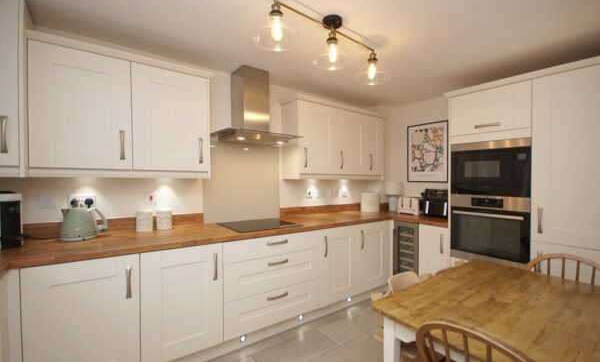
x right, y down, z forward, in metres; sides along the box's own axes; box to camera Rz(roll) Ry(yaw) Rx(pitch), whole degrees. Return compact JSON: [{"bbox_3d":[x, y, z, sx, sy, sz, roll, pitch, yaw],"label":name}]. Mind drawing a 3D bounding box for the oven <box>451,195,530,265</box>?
[{"bbox_3d":[1.843,0.432,2.313,0.560,0.598,0.590,0,0,-34],"label":"oven"}]

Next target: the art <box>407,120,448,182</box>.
[{"bbox_3d":[1.626,-0.354,3.212,0.025,0.750,0.527,0,0,-34],"label":"art"}]

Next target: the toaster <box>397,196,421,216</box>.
[{"bbox_3d":[1.429,0.312,3.168,0.270,0.200,0.265,0,0,-43],"label":"toaster"}]

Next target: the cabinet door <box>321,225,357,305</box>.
[{"bbox_3d":[0.388,0.810,2.449,0.494,0.719,0.025,0,0,-34],"label":"cabinet door"}]

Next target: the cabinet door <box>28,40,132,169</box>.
[{"bbox_3d":[-1.345,-0.439,1.565,0.487,0.731,0.030,0,0,-34],"label":"cabinet door"}]

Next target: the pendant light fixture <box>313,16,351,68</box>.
[{"bbox_3d":[0.212,-0.913,1.630,0.250,0.300,0.250,0,0,0],"label":"pendant light fixture"}]

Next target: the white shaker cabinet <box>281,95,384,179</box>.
[{"bbox_3d":[0.438,-0.427,2.941,1.295,0.830,0.370,0,0,-34],"label":"white shaker cabinet"}]

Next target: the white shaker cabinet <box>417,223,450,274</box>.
[{"bbox_3d":[1.369,0.813,2.555,0.025,0.719,0.294,0,0,-34],"label":"white shaker cabinet"}]

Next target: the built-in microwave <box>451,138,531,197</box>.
[{"bbox_3d":[1.811,-0.102,2.280,0.500,0.465,0.592,0,0,-34],"label":"built-in microwave"}]

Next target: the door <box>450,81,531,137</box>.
[{"bbox_3d":[1.628,-0.602,2.168,0.030,0.373,0.584,0,0,-34],"label":"door"}]

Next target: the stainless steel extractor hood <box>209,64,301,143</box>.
[{"bbox_3d":[-0.394,-0.689,2.297,0.685,0.655,0.525,0,0,-34],"label":"stainless steel extractor hood"}]

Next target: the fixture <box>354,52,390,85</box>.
[{"bbox_3d":[0.547,-0.875,1.885,0.250,0.220,0.250,0,0,0],"label":"fixture"}]

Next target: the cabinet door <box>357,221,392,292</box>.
[{"bbox_3d":[0.804,0.812,2.724,0.502,0.719,0.025,0,0,-34],"label":"cabinet door"}]

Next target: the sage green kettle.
[{"bbox_3d":[-1.469,0.270,1.716,0.242,0.245,0.170,0,0,-37],"label":"sage green kettle"}]

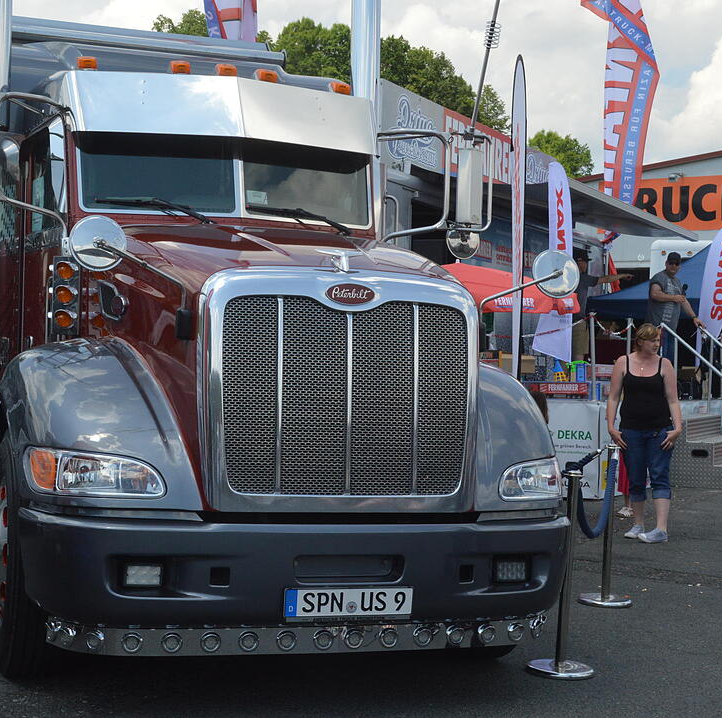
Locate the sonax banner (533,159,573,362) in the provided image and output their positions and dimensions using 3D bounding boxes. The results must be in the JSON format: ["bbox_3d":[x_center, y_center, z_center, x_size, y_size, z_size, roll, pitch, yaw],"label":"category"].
[{"bbox_3d":[2.098,-1.057,15.600,0.650,2.200,0.060,1,1,-40],"label":"sonax banner"}]

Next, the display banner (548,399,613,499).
[{"bbox_3d":[2.137,0.910,14.469,0.800,1.000,0.050,3,1,12],"label":"display banner"}]

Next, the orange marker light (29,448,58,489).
[{"bbox_3d":[-1.246,0.434,5.630,0.110,0.155,0.120,2,1,-18],"label":"orange marker light"}]

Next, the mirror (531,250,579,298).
[{"bbox_3d":[0.854,-0.370,6.300,0.210,0.210,0.090,2,1,-12],"label":"mirror"}]

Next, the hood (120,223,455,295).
[{"bbox_3d":[-0.343,-0.470,6.646,1.320,0.430,2.150,2,1,-18],"label":"hood"}]

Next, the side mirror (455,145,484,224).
[{"bbox_3d":[0.638,-1.007,8.420,0.180,0.460,0.110,2,0,-36],"label":"side mirror"}]

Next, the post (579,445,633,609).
[{"bbox_3d":[1.490,0.997,8.642,0.317,0.945,0.317,2,0,0],"label":"post"}]

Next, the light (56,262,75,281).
[{"bbox_3d":[-1.479,-0.440,7.200,0.090,0.090,0.070,2,1,-18],"label":"light"}]

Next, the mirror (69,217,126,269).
[{"bbox_3d":[-1.009,-0.442,5.500,0.217,0.214,0.090,2,1,-9],"label":"mirror"}]

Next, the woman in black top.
[{"bbox_3d":[2.267,0.588,11.505,0.600,1.730,0.360,3,1,20],"label":"woman in black top"}]

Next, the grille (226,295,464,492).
[{"bbox_3d":[-0.071,0.147,5.745,1.010,0.800,0.100,2,-3,-18],"label":"grille"}]

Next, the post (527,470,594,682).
[{"bbox_3d":[0.953,0.981,6.661,0.317,0.955,0.317,4,0,-18],"label":"post"}]

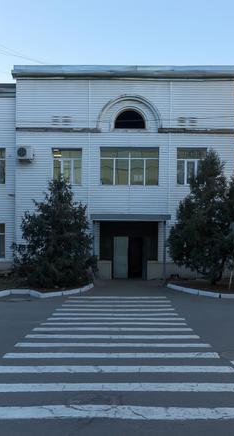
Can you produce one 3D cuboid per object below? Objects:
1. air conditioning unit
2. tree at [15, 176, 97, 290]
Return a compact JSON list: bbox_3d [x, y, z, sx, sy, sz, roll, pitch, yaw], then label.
[{"bbox_3d":[-4.701,-3.314,22.400,0.850,0.700,0.350,0,-2,1],"label":"air conditioning unit"},{"bbox_3d":[-2.466,0.523,17.200,3.156,4.320,3.100,0,-1,0],"label":"tree"}]

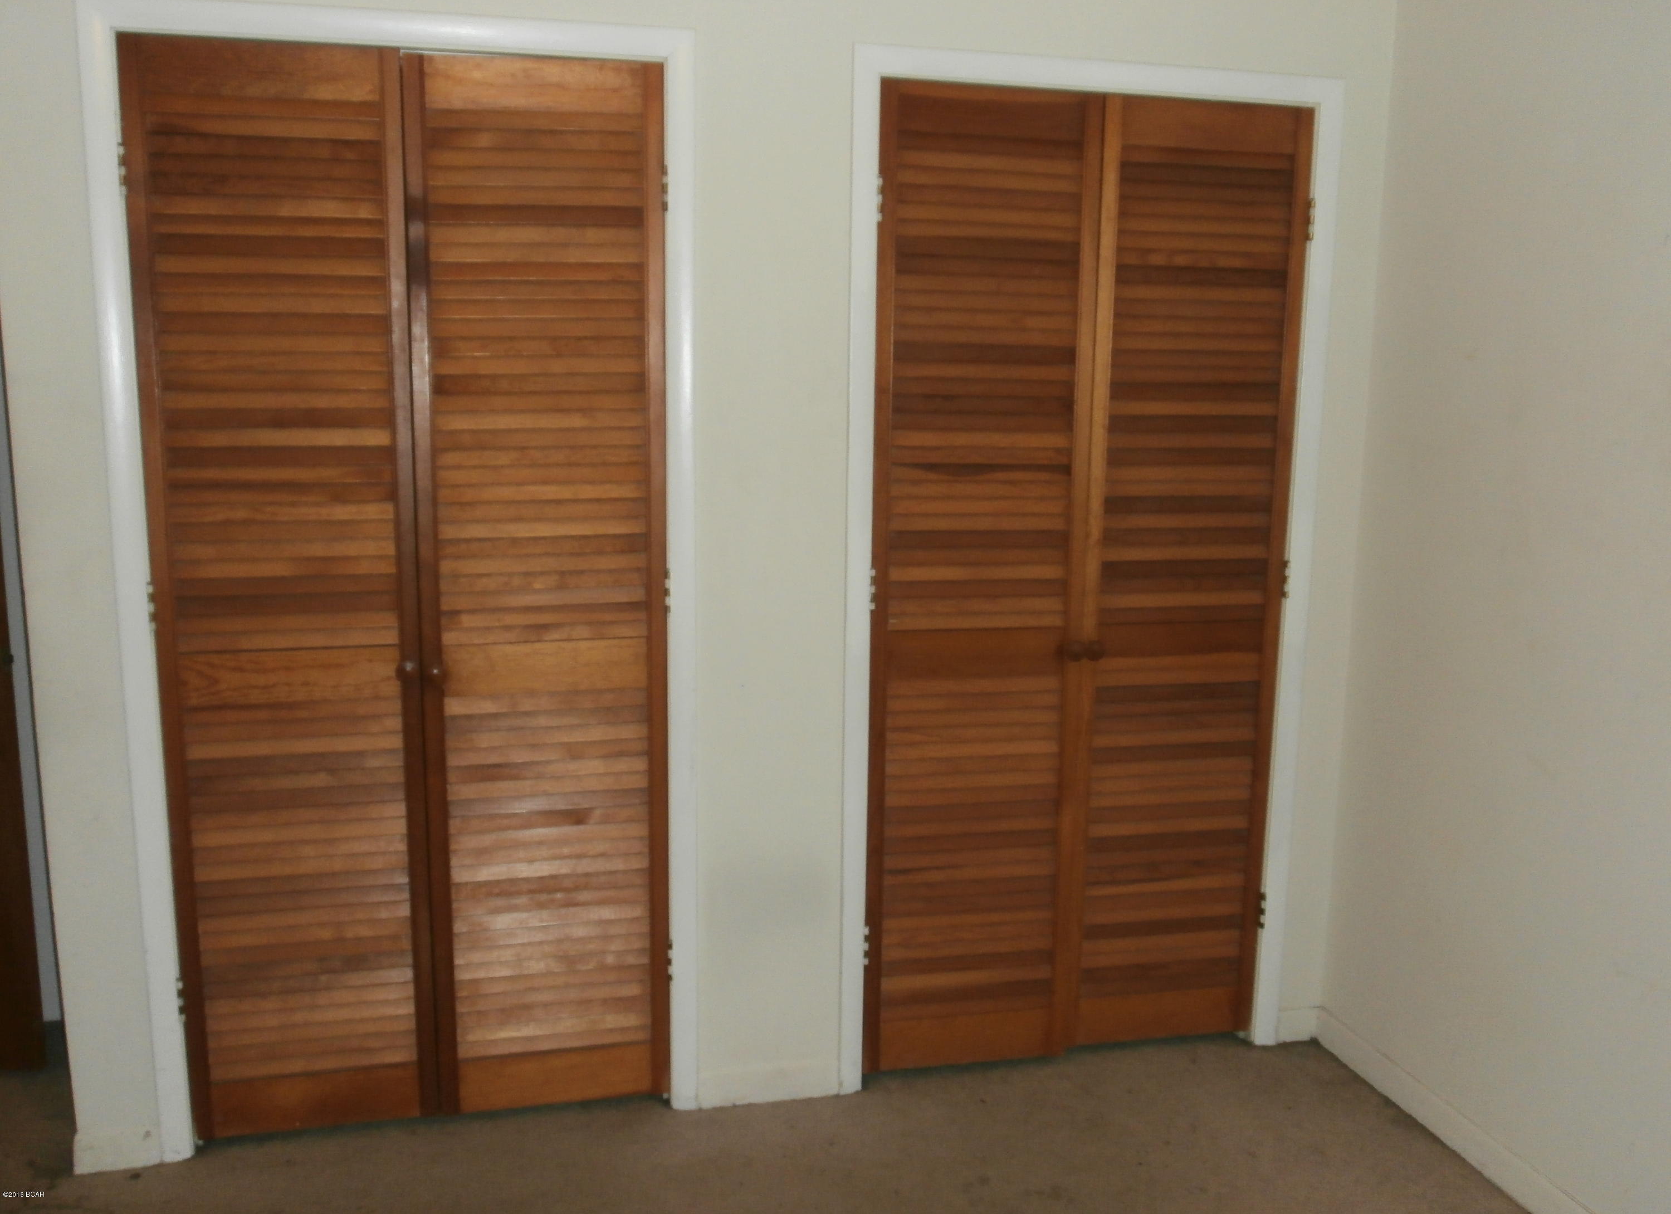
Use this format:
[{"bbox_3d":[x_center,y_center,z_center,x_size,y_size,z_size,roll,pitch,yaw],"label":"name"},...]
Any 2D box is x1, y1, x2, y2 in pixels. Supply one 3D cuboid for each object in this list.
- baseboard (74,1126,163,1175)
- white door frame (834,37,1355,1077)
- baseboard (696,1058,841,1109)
[{"bbox_3d":[-1.342,1.011,2.703,0.148,0.083,0.018,-2,10,-13],"label":"baseboard"},{"bbox_3d":[0.510,-0.029,2.988,1.013,2.087,0.080,-2,10,-13],"label":"white door frame"},{"bbox_3d":[-0.136,0.981,2.986,0.297,0.080,0.018,-2,10,-13],"label":"baseboard"}]

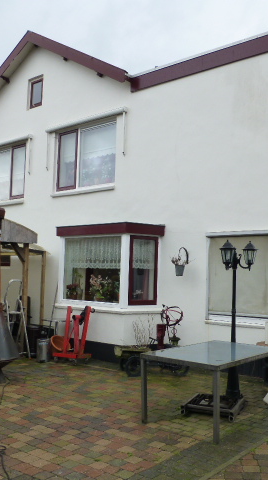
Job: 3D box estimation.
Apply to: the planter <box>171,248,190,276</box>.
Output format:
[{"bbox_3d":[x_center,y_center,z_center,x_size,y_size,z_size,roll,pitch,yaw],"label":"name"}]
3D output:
[{"bbox_3d":[0.897,0.415,8.562,0.300,0.560,0.220,-2,-6,39],"label":"planter"}]

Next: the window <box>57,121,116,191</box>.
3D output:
[{"bbox_3d":[-1.166,-1.943,10.513,2.001,1.503,0.130,-1,-5,40],"label":"window"}]

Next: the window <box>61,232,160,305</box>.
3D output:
[{"bbox_3d":[-0.533,0.663,9.340,2.190,1.390,0.620,-2,-6,39],"label":"window"}]

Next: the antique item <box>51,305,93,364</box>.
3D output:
[{"bbox_3d":[-1.113,1.713,8.162,0.580,1.000,0.480,-1,-5,40],"label":"antique item"}]

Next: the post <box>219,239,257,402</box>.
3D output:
[{"bbox_3d":[1.359,1.034,5.848,0.500,2.080,0.380,3,-5,-15],"label":"post"}]

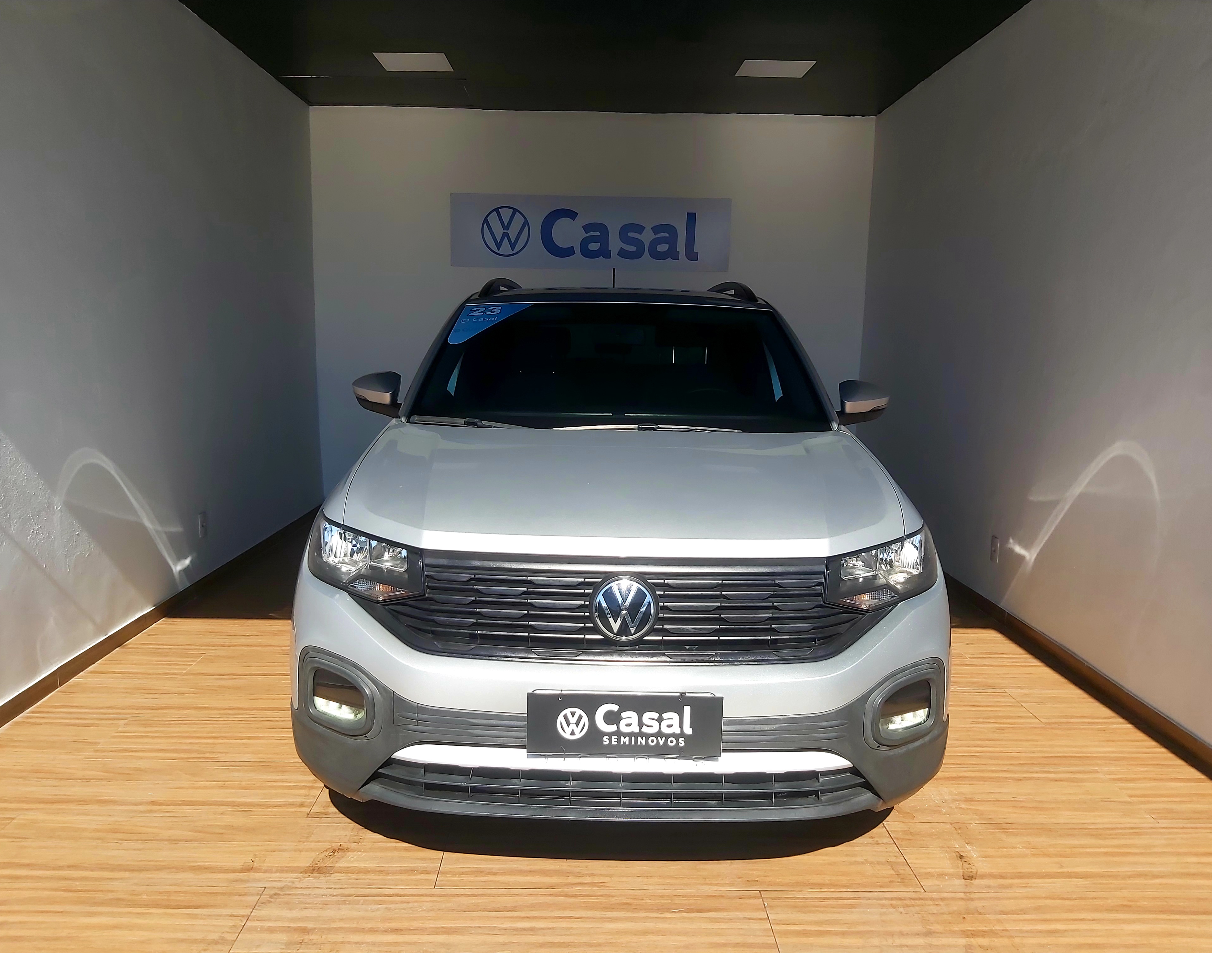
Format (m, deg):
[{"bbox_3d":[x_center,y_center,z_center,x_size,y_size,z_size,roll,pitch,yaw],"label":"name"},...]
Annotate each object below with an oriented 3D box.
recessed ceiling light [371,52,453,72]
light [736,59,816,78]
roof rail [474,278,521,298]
[{"bbox_3d":[-1.094,-2.378,5.462,0.396,0.030,0.377,1,9,-1],"label":"recessed ceiling light"},{"bbox_3d":[0.971,-2.351,5.485,0.396,0.030,0.377,1,9,-1],"label":"light"},{"bbox_3d":[-0.466,-0.874,4.533,0.090,0.110,1.720,1,9,0],"label":"roof rail"}]

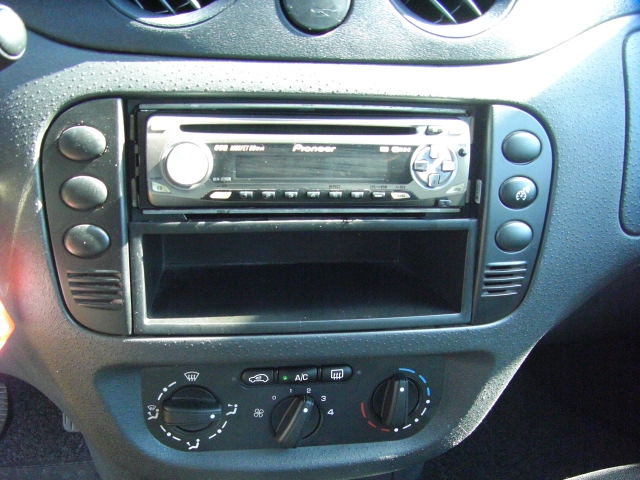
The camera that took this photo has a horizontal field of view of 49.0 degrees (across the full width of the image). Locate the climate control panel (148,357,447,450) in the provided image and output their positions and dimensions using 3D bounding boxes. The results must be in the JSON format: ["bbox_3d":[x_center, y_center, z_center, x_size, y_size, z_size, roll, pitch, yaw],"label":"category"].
[{"bbox_3d":[-0.012,0.095,0.392,0.170,0.055,0.024,-1,18,-9],"label":"climate control panel"}]

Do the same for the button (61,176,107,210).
[{"bbox_3d":[-0.117,-0.023,0.349,0.022,0.018,0.008,-1,12,-9],"label":"button"}]

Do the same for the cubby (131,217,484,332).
[{"bbox_3d":[-0.015,0.007,0.435,0.185,0.059,0.119,-1,12,-9],"label":"cubby"}]

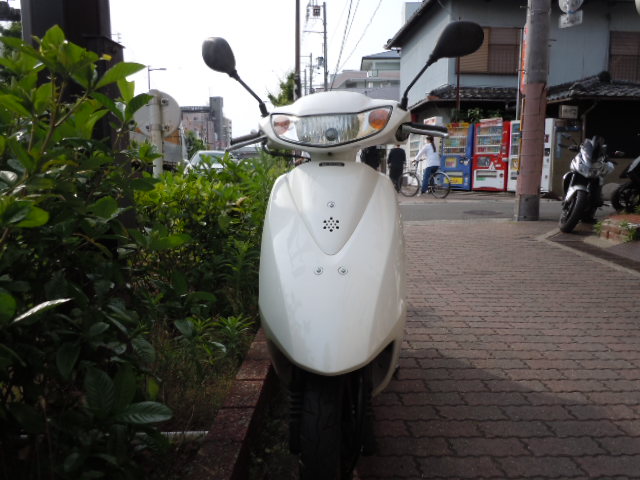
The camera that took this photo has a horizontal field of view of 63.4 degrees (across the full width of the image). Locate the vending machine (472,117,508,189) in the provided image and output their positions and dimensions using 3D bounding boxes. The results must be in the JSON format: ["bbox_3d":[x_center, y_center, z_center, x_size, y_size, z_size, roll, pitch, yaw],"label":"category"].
[{"bbox_3d":[4.846,-2.335,14.325,0.930,1.930,0.720,5,10,33],"label":"vending machine"}]

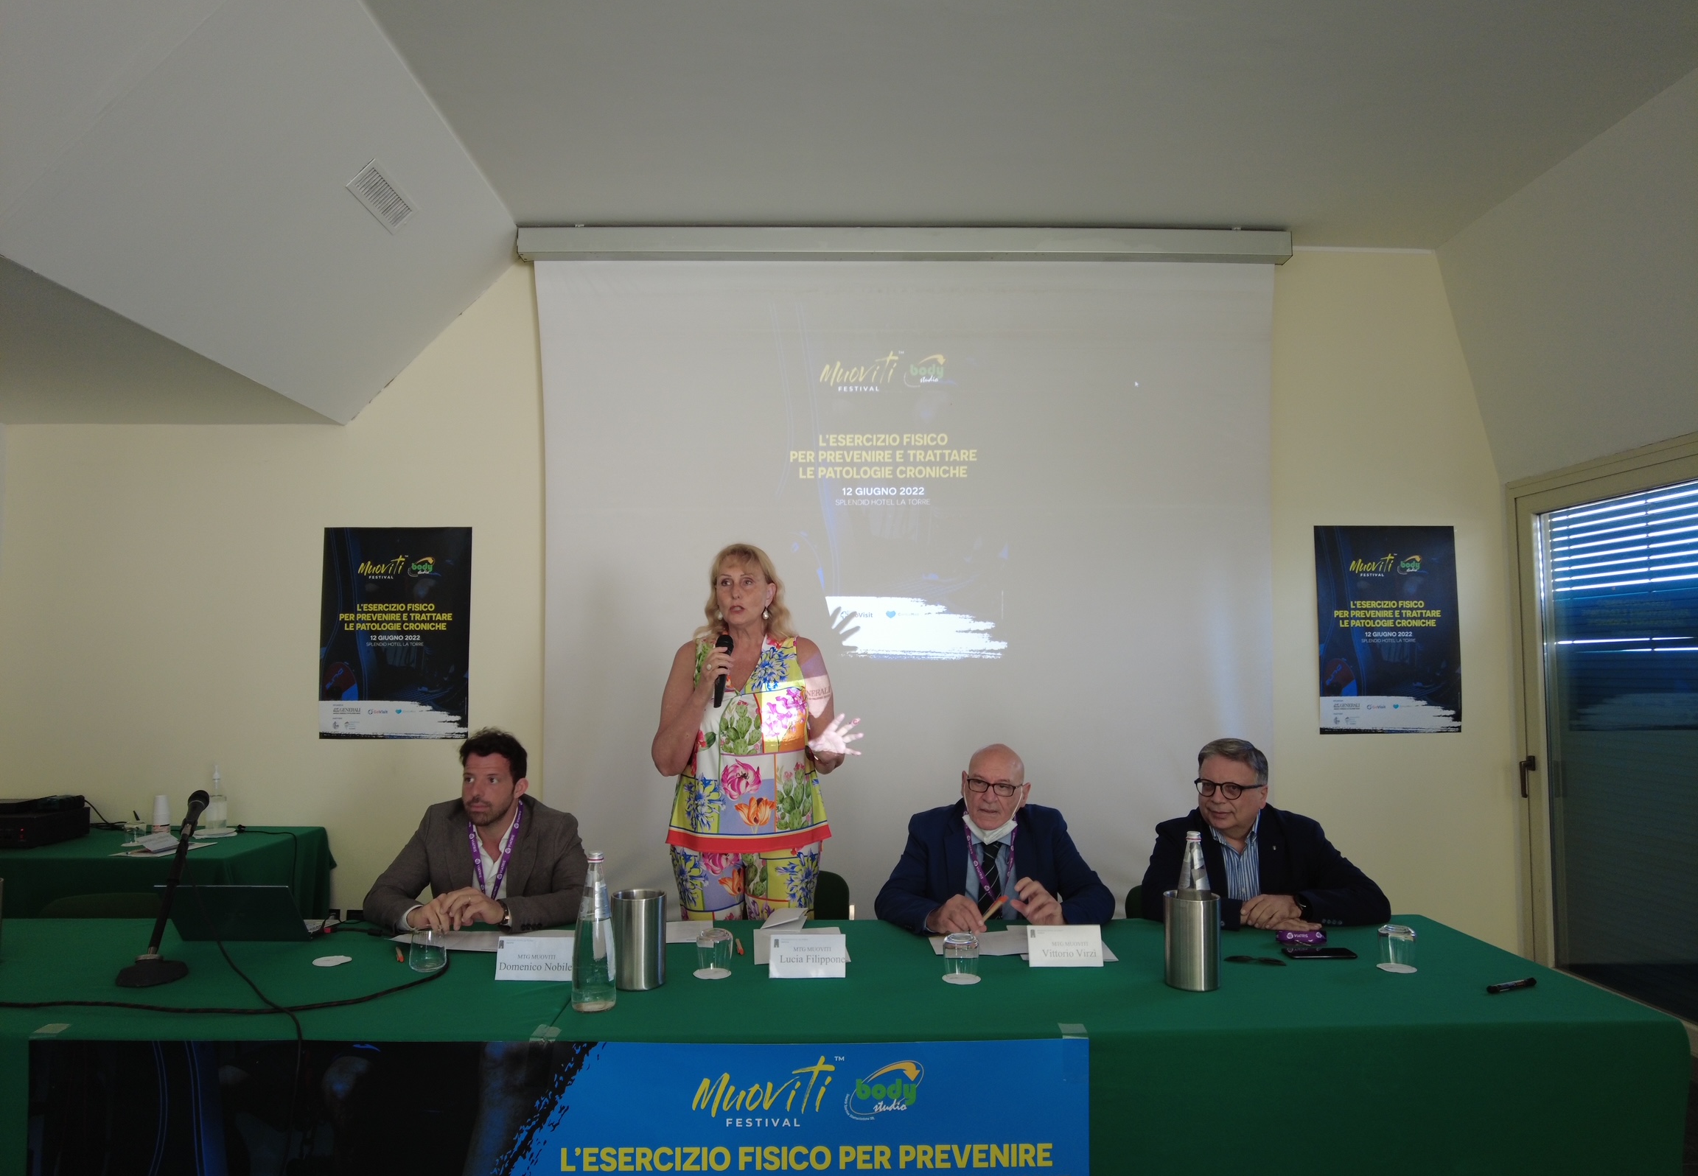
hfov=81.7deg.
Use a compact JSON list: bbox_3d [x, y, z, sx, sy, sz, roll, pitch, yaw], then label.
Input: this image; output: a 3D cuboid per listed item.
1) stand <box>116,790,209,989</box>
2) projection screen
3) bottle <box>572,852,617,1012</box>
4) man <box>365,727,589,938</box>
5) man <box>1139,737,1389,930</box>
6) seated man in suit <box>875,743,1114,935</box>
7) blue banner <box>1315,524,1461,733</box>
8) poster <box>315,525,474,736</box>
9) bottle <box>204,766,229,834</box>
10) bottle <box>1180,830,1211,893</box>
[{"bbox_3d":[-1.511,0.647,2.154,0.138,0.387,0.163,0,-3,-1],"label":"stand"},{"bbox_3d":[0.241,0.039,3.890,2.983,2.720,0.030,0,-3,-1],"label":"projection screen"},{"bbox_3d":[-0.504,0.677,1.950,0.087,0.297,0.087,0,-3,-1],"label":"bottle"},{"bbox_3d":[-0.972,0.995,2.626,0.566,1.248,0.780,0,-3,5],"label":"man"},{"bbox_3d":[1.098,1.012,2.666,0.655,1.208,0.780,-1,-4,7],"label":"man"},{"bbox_3d":[0.382,1.018,2.651,0.616,1.197,0.780,0,-3,-1],"label":"seated man in suit"},{"bbox_3d":[2.201,0.169,4.002,0.594,0.841,0.010,0,-3,-1],"label":"blue banner"},{"bbox_3d":[-1.810,0.179,3.921,0.594,0.841,0.010,0,-3,-1],"label":"poster"},{"bbox_3d":[-2.425,0.806,3.771,0.080,0.241,0.080,0,-4,-7],"label":"bottle"},{"bbox_3d":[0.731,0.668,2.070,0.087,0.305,0.087,0,-3,-1],"label":"bottle"}]

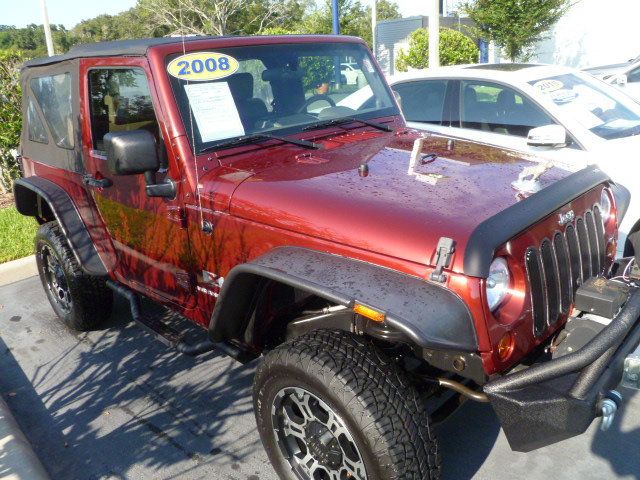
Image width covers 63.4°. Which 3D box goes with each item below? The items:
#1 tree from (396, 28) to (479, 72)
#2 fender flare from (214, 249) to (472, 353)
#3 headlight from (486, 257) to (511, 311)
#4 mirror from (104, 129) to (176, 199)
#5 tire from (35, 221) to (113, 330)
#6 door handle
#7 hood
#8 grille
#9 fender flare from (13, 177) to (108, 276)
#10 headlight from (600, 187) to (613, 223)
[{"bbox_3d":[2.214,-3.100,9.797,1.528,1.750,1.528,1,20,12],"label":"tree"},{"bbox_3d":[0.004,0.272,1.835,1.050,0.425,0.315,15,27,42],"label":"fender flare"},{"bbox_3d":[0.527,0.128,1.616,0.100,0.184,0.184,15,27,42],"label":"headlight"},{"bbox_3d":[-0.740,-0.291,2.156,0.150,0.320,0.270,15,27,42],"label":"mirror"},{"bbox_3d":[-1.676,0.235,3.536,0.756,0.756,0.260,15,27,42],"label":"tire"},{"bbox_3d":[-1.187,-0.308,2.750,0.260,0.060,0.065,15,27,42],"label":"door handle"},{"bbox_3d":[0.476,-0.263,2.288,1.160,0.235,1.380,15,27,42],"label":"hood"},{"bbox_3d":[0.926,0.098,1.972,0.090,0.380,0.740,15,27,42],"label":"grille"},{"bbox_3d":[-1.663,-0.114,3.283,0.970,0.460,0.160,15,27,42],"label":"fender flare"},{"bbox_3d":[1.248,-0.162,2.312,0.100,0.184,0.184,15,27,42],"label":"headlight"}]

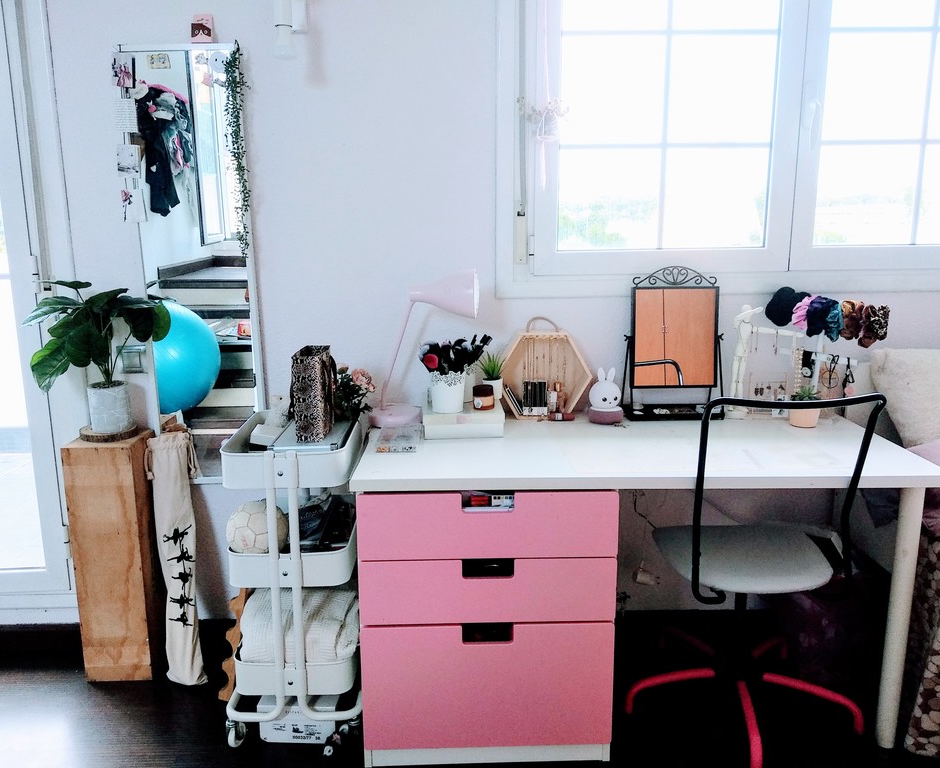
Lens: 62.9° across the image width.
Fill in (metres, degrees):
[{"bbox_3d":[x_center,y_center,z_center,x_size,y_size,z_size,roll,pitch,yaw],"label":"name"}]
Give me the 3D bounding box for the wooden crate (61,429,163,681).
[{"bbox_3d":[-1.040,0.508,2.300,0.182,0.711,0.208,-1,11,-3],"label":"wooden crate"}]

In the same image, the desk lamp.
[{"bbox_3d":[-0.135,-0.111,2.263,0.330,0.452,0.162,1,11,6],"label":"desk lamp"}]

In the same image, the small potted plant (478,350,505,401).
[{"bbox_3d":[0.062,-0.022,2.252,0.072,0.137,0.072,0,11,0],"label":"small potted plant"}]

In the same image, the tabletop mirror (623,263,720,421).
[{"bbox_3d":[0.610,-0.121,2.298,0.280,0.440,0.120,0,11,0],"label":"tabletop mirror"}]

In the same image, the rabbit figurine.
[{"bbox_3d":[0.405,0.034,2.281,0.103,0.156,0.100,-2,11,-8],"label":"rabbit figurine"}]

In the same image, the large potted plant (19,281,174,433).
[{"bbox_3d":[-1.056,-0.076,2.187,0.410,0.440,0.340,0,11,-1],"label":"large potted plant"}]

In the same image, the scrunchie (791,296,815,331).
[{"bbox_3d":[0.984,-0.211,2.269,0.055,0.107,0.095,7,14,34],"label":"scrunchie"}]

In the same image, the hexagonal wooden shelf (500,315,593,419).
[{"bbox_3d":[0.215,-0.047,2.259,0.283,0.295,0.085,0,12,-1],"label":"hexagonal wooden shelf"}]

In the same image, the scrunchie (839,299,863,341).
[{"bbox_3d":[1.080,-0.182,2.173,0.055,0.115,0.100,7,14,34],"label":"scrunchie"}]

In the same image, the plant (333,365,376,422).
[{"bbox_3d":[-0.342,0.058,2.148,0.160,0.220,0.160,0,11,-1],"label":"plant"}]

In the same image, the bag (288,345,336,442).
[{"bbox_3d":[-0.411,0.024,2.038,0.090,0.220,0.165,0,11,0],"label":"bag"}]

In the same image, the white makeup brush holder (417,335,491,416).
[{"bbox_3d":[-0.038,-0.031,2.136,0.195,0.212,0.160,0,11,0],"label":"white makeup brush holder"}]

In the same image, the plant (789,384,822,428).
[{"bbox_3d":[0.968,0.060,2.221,0.095,0.123,0.095,0,11,-1],"label":"plant"}]

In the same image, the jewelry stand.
[{"bbox_3d":[0.939,-0.059,2.269,0.330,0.330,0.150,0,11,0],"label":"jewelry stand"}]

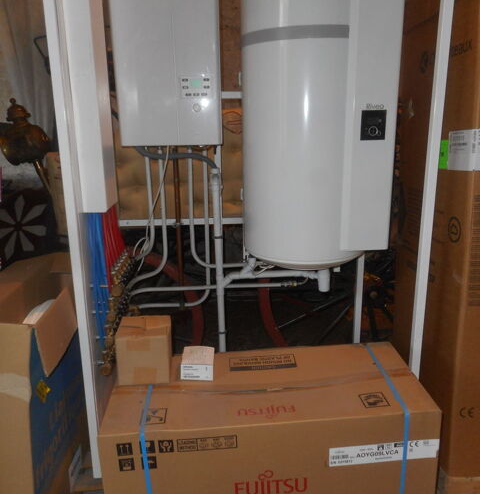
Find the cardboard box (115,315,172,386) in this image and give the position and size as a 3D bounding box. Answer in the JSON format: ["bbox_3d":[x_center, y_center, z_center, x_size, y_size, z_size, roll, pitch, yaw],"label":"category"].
[{"bbox_3d":[-0.297,0.325,1.464,0.149,0.158,0.151,-2,15,-4],"label":"cardboard box"}]

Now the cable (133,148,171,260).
[{"bbox_3d":[-0.432,-0.207,2.255,0.174,0.581,0.130,-2,15,-2],"label":"cable"}]

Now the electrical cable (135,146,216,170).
[{"bbox_3d":[-0.310,-0.433,2.222,0.382,0.118,0.120,-2,15,-2],"label":"electrical cable"}]

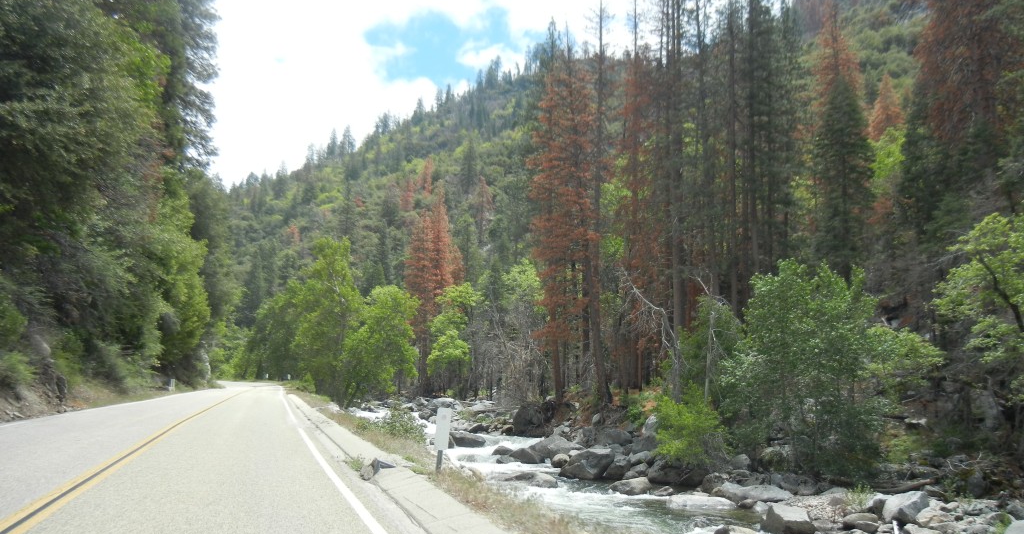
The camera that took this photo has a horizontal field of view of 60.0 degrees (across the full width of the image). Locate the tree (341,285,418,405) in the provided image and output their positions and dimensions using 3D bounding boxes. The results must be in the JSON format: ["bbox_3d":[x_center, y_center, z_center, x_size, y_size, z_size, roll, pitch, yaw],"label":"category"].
[{"bbox_3d":[-9.227,5.431,61.802,5.430,8.330,5.160,1,-7,-8],"label":"tree"}]

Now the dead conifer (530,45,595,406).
[{"bbox_3d":[4.277,-4.427,75.160,5.760,31.290,5.470,0,-7,3],"label":"dead conifer"}]

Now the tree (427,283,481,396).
[{"bbox_3d":[-6.248,7.695,94.782,5.770,11.930,5.480,1,-7,-4],"label":"tree"}]

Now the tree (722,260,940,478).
[{"bbox_3d":[11.273,3.522,31.313,7.690,7.640,6.540,-2,-8,20],"label":"tree"}]

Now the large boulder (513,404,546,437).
[{"bbox_3d":[1.167,10.233,59.183,2.270,2.240,2.150,0,-7,1],"label":"large boulder"}]

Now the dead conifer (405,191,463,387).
[{"bbox_3d":[-10.844,2.919,122.602,8.010,27.200,8.010,1,-7,-5],"label":"dead conifer"}]

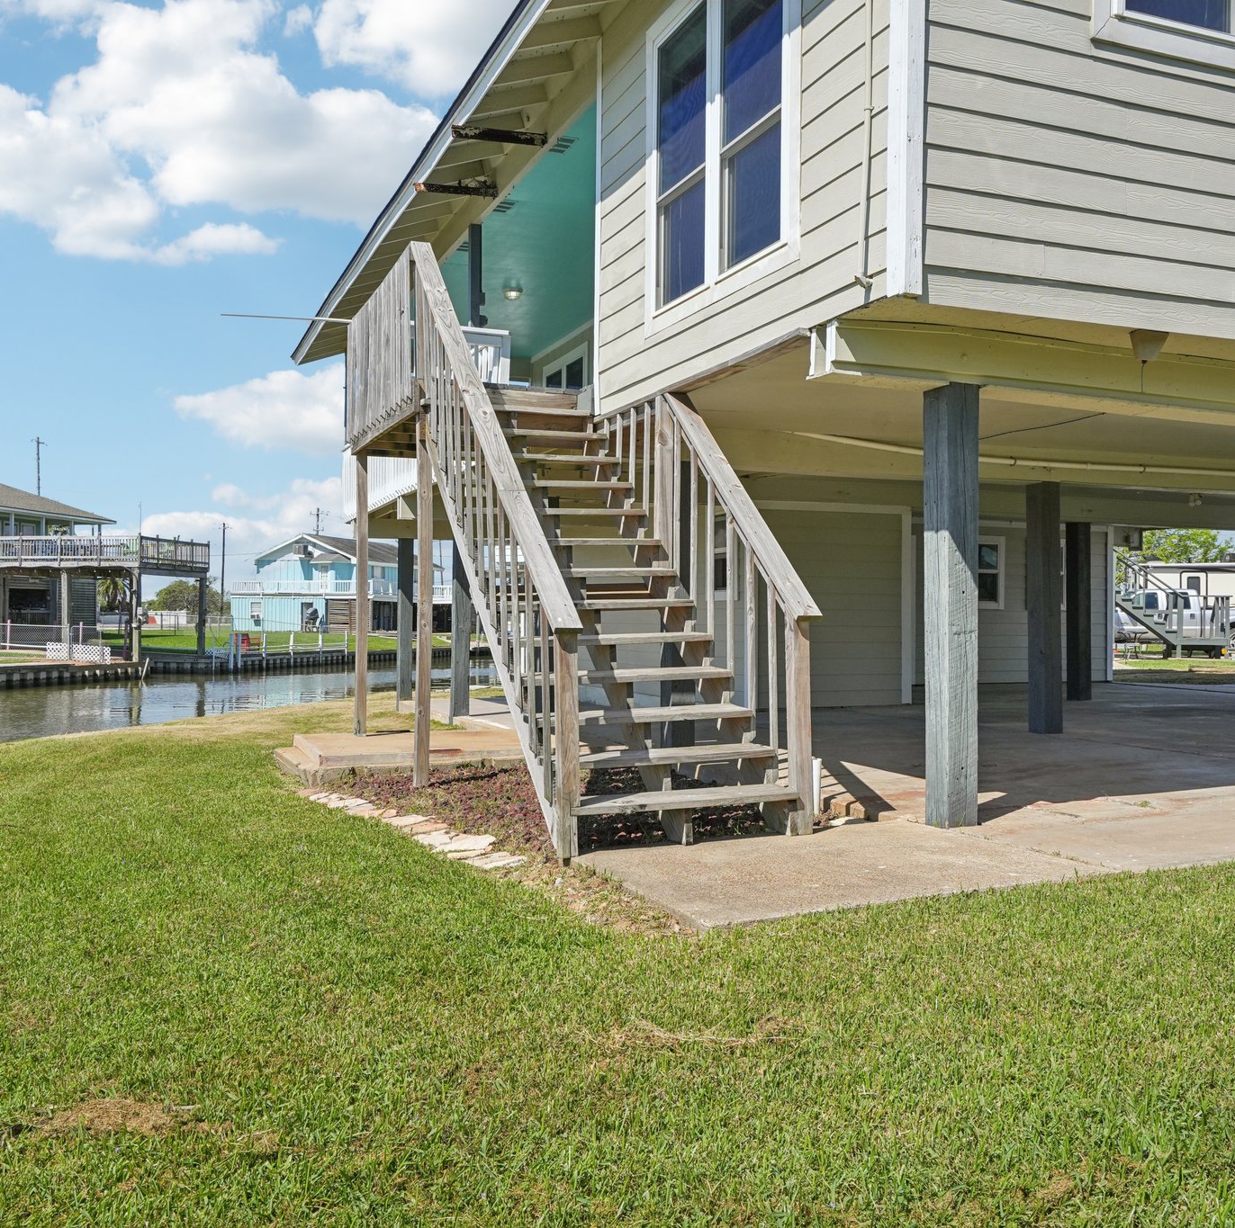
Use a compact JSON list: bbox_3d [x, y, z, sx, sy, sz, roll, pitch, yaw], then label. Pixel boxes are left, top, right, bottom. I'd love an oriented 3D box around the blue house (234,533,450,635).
[{"bbox_3d":[-20.900,-2.100,95.000,10.800,6.950,15.000,0,0,13],"label":"blue house"}]

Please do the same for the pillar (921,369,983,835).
[{"bbox_3d":[1.790,-0.035,6.560,0.205,2.330,0.205,0,0,-22],"label":"pillar"}]

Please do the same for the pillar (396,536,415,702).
[{"bbox_3d":[-3.320,0.130,19.200,0.210,2.560,0.210,0,0,-22],"label":"pillar"}]

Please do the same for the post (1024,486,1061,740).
[{"bbox_3d":[4.030,-0.040,11.550,0.205,2.340,0.205,0,0,-22],"label":"post"}]

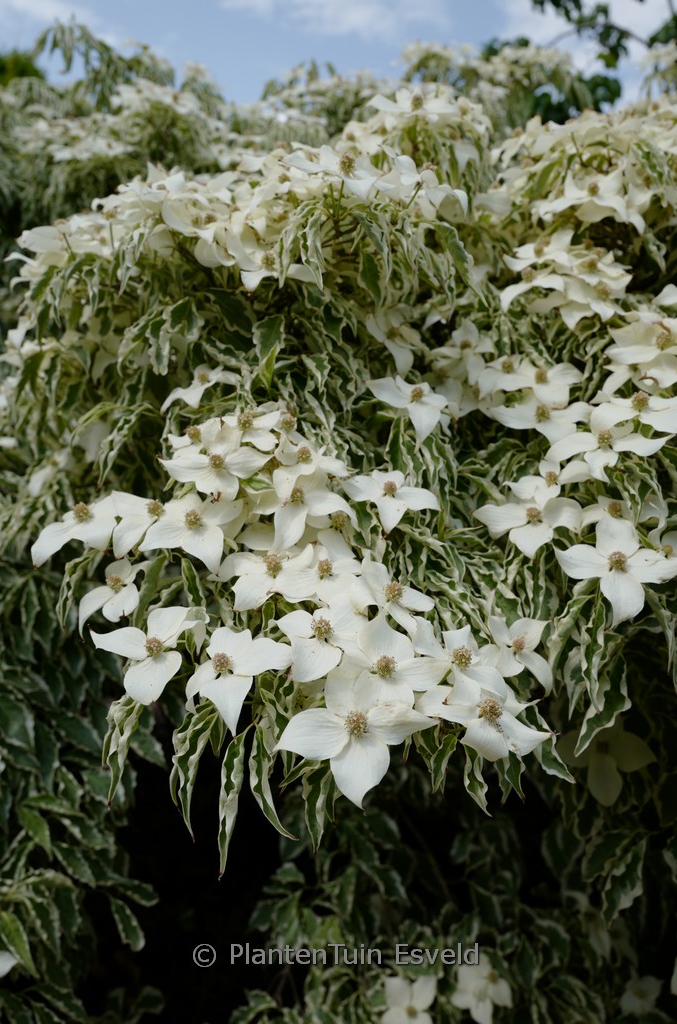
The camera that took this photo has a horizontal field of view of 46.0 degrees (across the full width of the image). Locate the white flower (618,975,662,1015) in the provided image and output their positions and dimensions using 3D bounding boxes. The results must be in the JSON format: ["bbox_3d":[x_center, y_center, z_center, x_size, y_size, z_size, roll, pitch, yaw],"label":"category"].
[{"bbox_3d":[0.512,0.821,1.350,0.070,0.070,0.030,2,-28,7],"label":"white flower"}]

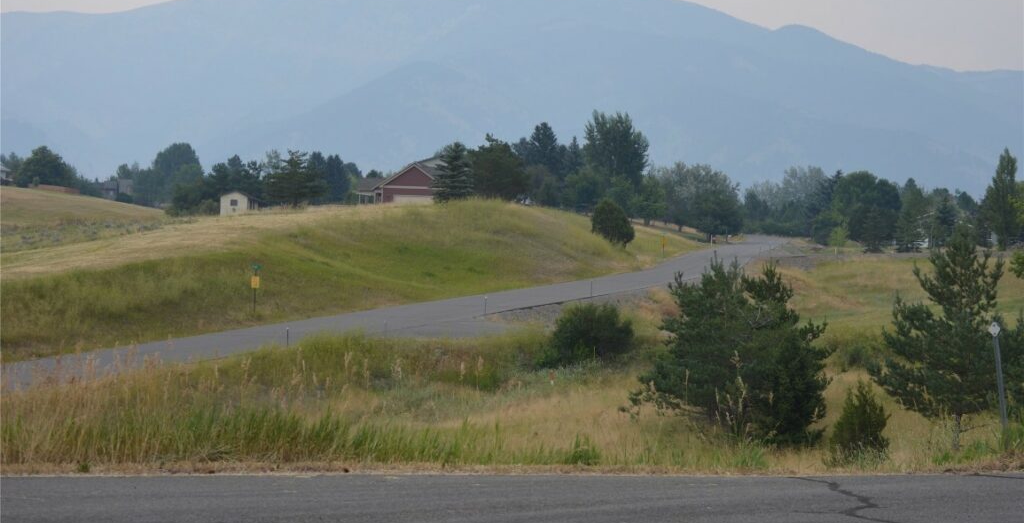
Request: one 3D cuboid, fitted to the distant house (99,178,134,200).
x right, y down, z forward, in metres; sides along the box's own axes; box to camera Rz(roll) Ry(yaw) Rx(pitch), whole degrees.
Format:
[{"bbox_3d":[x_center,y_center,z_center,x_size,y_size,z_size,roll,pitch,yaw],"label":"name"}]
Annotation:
[{"bbox_3d":[-95.035,-17.301,560.000,9.000,5.767,8.500,0,0,0],"label":"distant house"}]

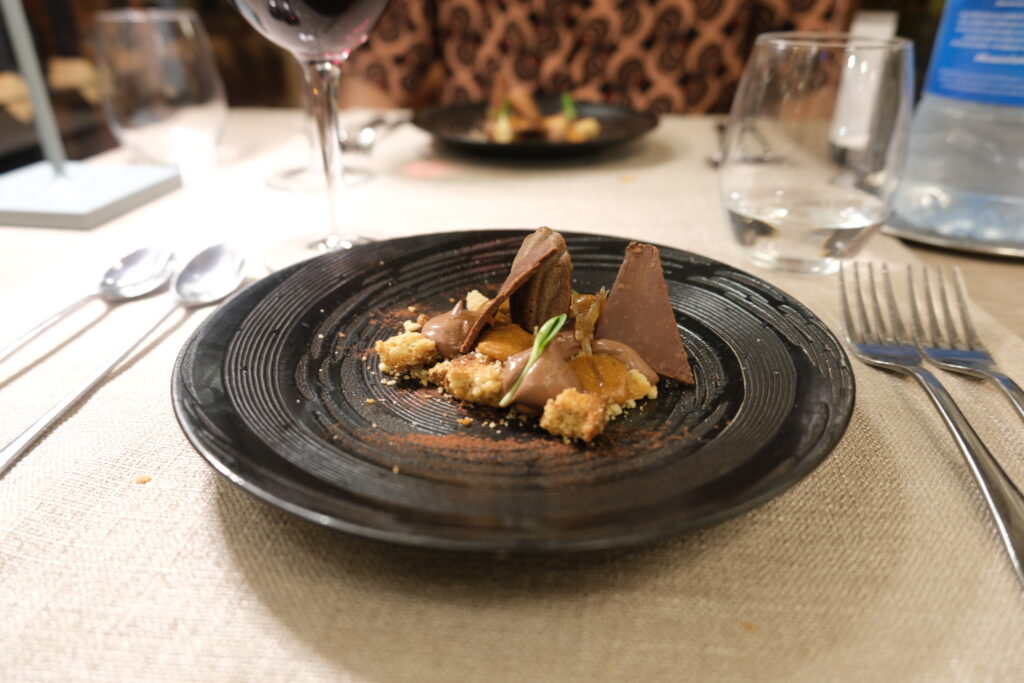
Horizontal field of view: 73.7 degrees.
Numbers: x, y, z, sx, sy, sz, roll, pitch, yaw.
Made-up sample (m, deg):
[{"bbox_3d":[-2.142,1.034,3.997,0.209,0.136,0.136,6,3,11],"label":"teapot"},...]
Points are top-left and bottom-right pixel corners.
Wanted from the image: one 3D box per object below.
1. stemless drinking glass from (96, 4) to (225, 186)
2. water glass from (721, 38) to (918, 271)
[{"bbox_3d":[-0.271,-0.187,0.532,0.087,0.114,0.087,0,27,0],"label":"stemless drinking glass"},{"bbox_3d":[0.157,-0.094,0.352,0.088,0.113,0.088,0,27,0],"label":"water glass"}]

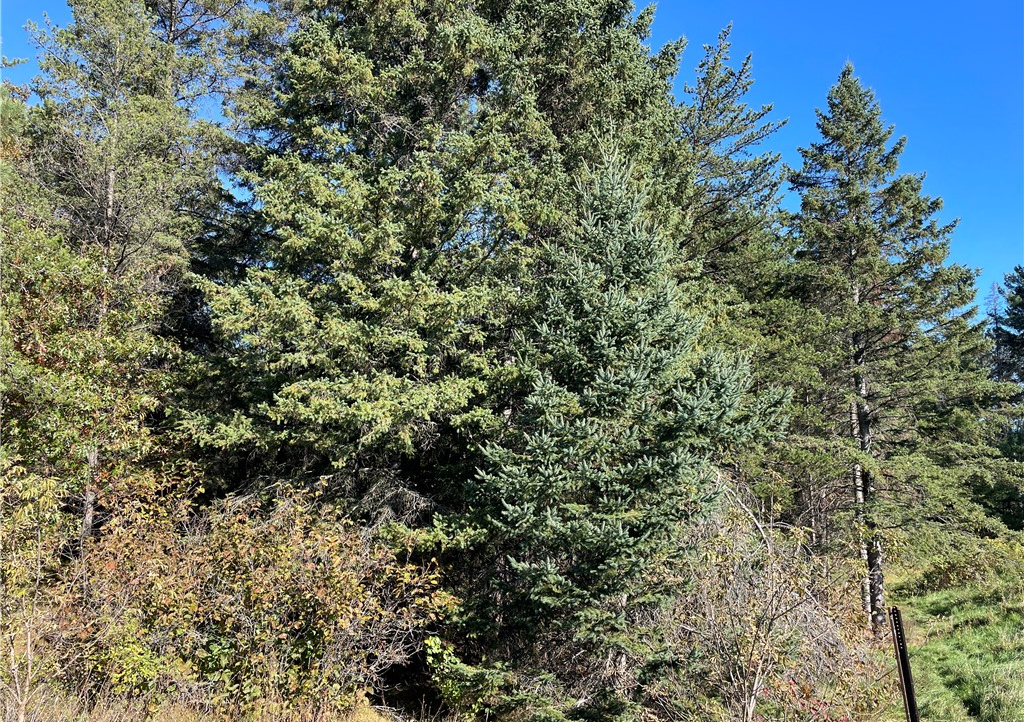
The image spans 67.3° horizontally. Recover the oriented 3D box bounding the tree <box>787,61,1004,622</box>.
[{"bbox_3d":[4.500,-0.300,9.300,2.900,7.000,2.900,0,-7,0],"label":"tree"}]

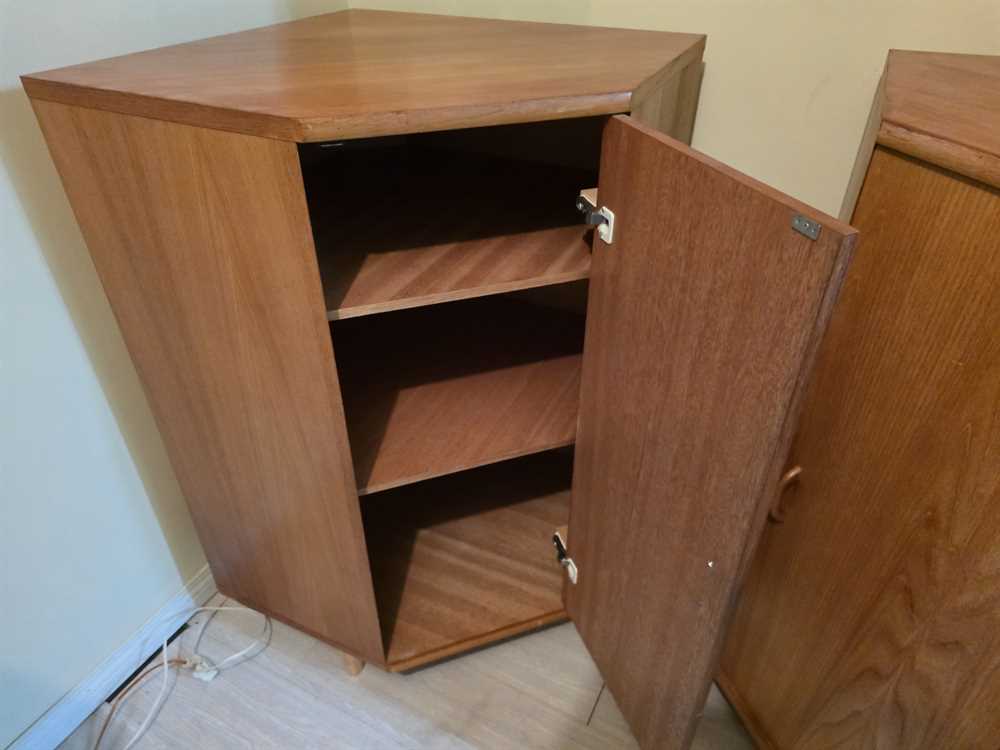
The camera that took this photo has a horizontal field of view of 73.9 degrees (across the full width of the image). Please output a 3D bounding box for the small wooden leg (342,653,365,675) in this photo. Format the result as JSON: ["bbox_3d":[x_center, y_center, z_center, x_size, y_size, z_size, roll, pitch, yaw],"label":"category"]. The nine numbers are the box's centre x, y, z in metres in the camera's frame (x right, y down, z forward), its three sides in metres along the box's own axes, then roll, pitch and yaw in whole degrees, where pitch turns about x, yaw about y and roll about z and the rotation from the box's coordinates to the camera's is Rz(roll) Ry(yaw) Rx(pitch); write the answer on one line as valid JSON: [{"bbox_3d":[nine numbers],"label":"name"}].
[{"bbox_3d":[-0.295,0.580,1.342,0.037,0.060,0.037,16,38,20],"label":"small wooden leg"}]

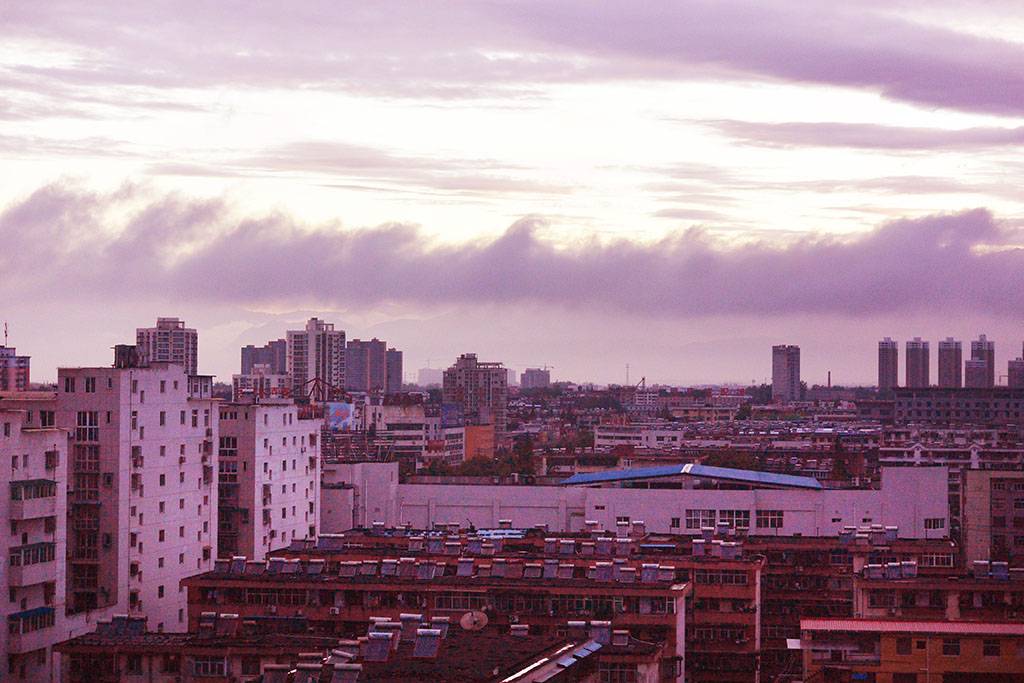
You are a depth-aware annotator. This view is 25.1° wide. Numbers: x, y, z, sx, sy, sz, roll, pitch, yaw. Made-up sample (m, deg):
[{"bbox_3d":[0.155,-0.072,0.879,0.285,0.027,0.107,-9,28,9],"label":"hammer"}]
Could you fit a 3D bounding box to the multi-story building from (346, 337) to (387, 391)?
[{"bbox_3d":[-182.740,38.610,2889.000,46.230,81.970,18.000,0,-1,12],"label":"multi-story building"}]

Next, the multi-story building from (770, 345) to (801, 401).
[{"bbox_3d":[227.420,32.930,1909.000,21.540,58.950,18.000,0,-1,12],"label":"multi-story building"}]

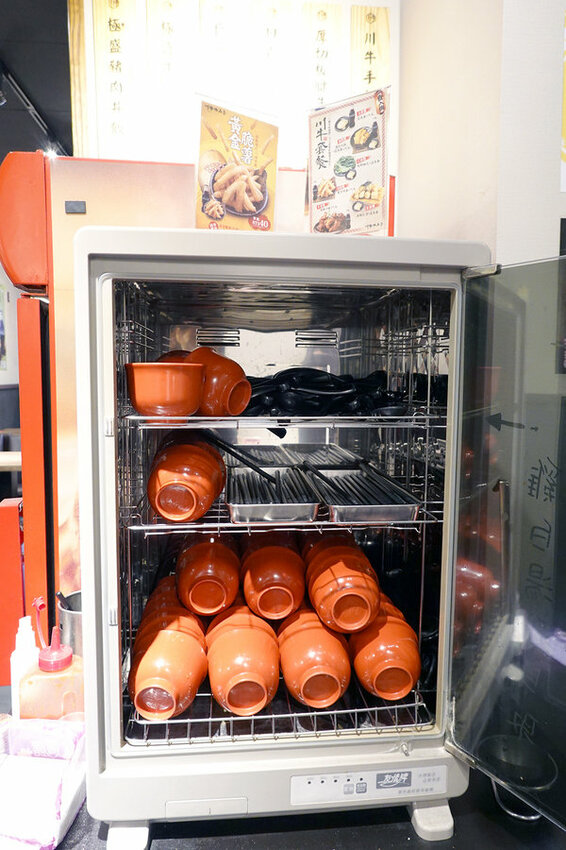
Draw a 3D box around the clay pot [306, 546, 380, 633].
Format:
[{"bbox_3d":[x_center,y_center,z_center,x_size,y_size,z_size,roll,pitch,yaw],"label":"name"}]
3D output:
[{"bbox_3d":[0.089,0.243,0.785,0.100,0.100,0.078,1,4,-3],"label":"clay pot"}]

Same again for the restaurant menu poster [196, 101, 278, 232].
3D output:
[{"bbox_3d":[-0.054,-0.309,0.718,0.116,0.165,0.020,-3,6,-33],"label":"restaurant menu poster"}]

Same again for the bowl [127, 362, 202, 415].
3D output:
[{"bbox_3d":[-0.150,-0.041,0.725,0.101,0.077,0.101,0,6,-6],"label":"bowl"}]

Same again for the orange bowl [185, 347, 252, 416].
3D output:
[{"bbox_3d":[-0.088,-0.052,0.796,0.075,0.097,0.097,25,10,29],"label":"orange bowl"}]

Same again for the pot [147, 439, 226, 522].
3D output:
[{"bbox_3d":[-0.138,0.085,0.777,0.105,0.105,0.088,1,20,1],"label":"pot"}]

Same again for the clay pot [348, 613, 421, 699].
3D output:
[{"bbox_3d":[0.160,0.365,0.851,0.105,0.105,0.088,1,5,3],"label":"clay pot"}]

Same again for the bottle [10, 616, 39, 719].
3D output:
[{"bbox_3d":[-0.412,0.393,0.912,0.050,0.172,0.050,1,5,0],"label":"bottle"}]

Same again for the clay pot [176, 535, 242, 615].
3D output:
[{"bbox_3d":[-0.115,0.248,0.871,0.100,0.100,0.078,0,7,-7],"label":"clay pot"}]

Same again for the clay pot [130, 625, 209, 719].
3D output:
[{"bbox_3d":[-0.157,0.335,0.743,0.100,0.100,0.078,1,16,3],"label":"clay pot"}]

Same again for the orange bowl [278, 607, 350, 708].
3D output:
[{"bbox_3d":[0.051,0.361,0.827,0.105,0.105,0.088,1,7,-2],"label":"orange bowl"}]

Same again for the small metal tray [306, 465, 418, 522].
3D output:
[{"bbox_3d":[0.109,0.105,0.863,0.127,0.029,0.252,0,5,-5],"label":"small metal tray"}]

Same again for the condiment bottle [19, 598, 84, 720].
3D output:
[{"bbox_3d":[-0.334,0.372,0.843,0.105,0.228,0.098,-1,5,-18],"label":"condiment bottle"}]

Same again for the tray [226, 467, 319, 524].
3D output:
[{"bbox_3d":[-0.026,0.102,0.868,0.124,0.028,0.283,0,6,-6],"label":"tray"}]

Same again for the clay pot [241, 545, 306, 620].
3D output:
[{"bbox_3d":[-0.012,0.254,0.869,0.100,0.100,0.078,1,12,-3],"label":"clay pot"}]

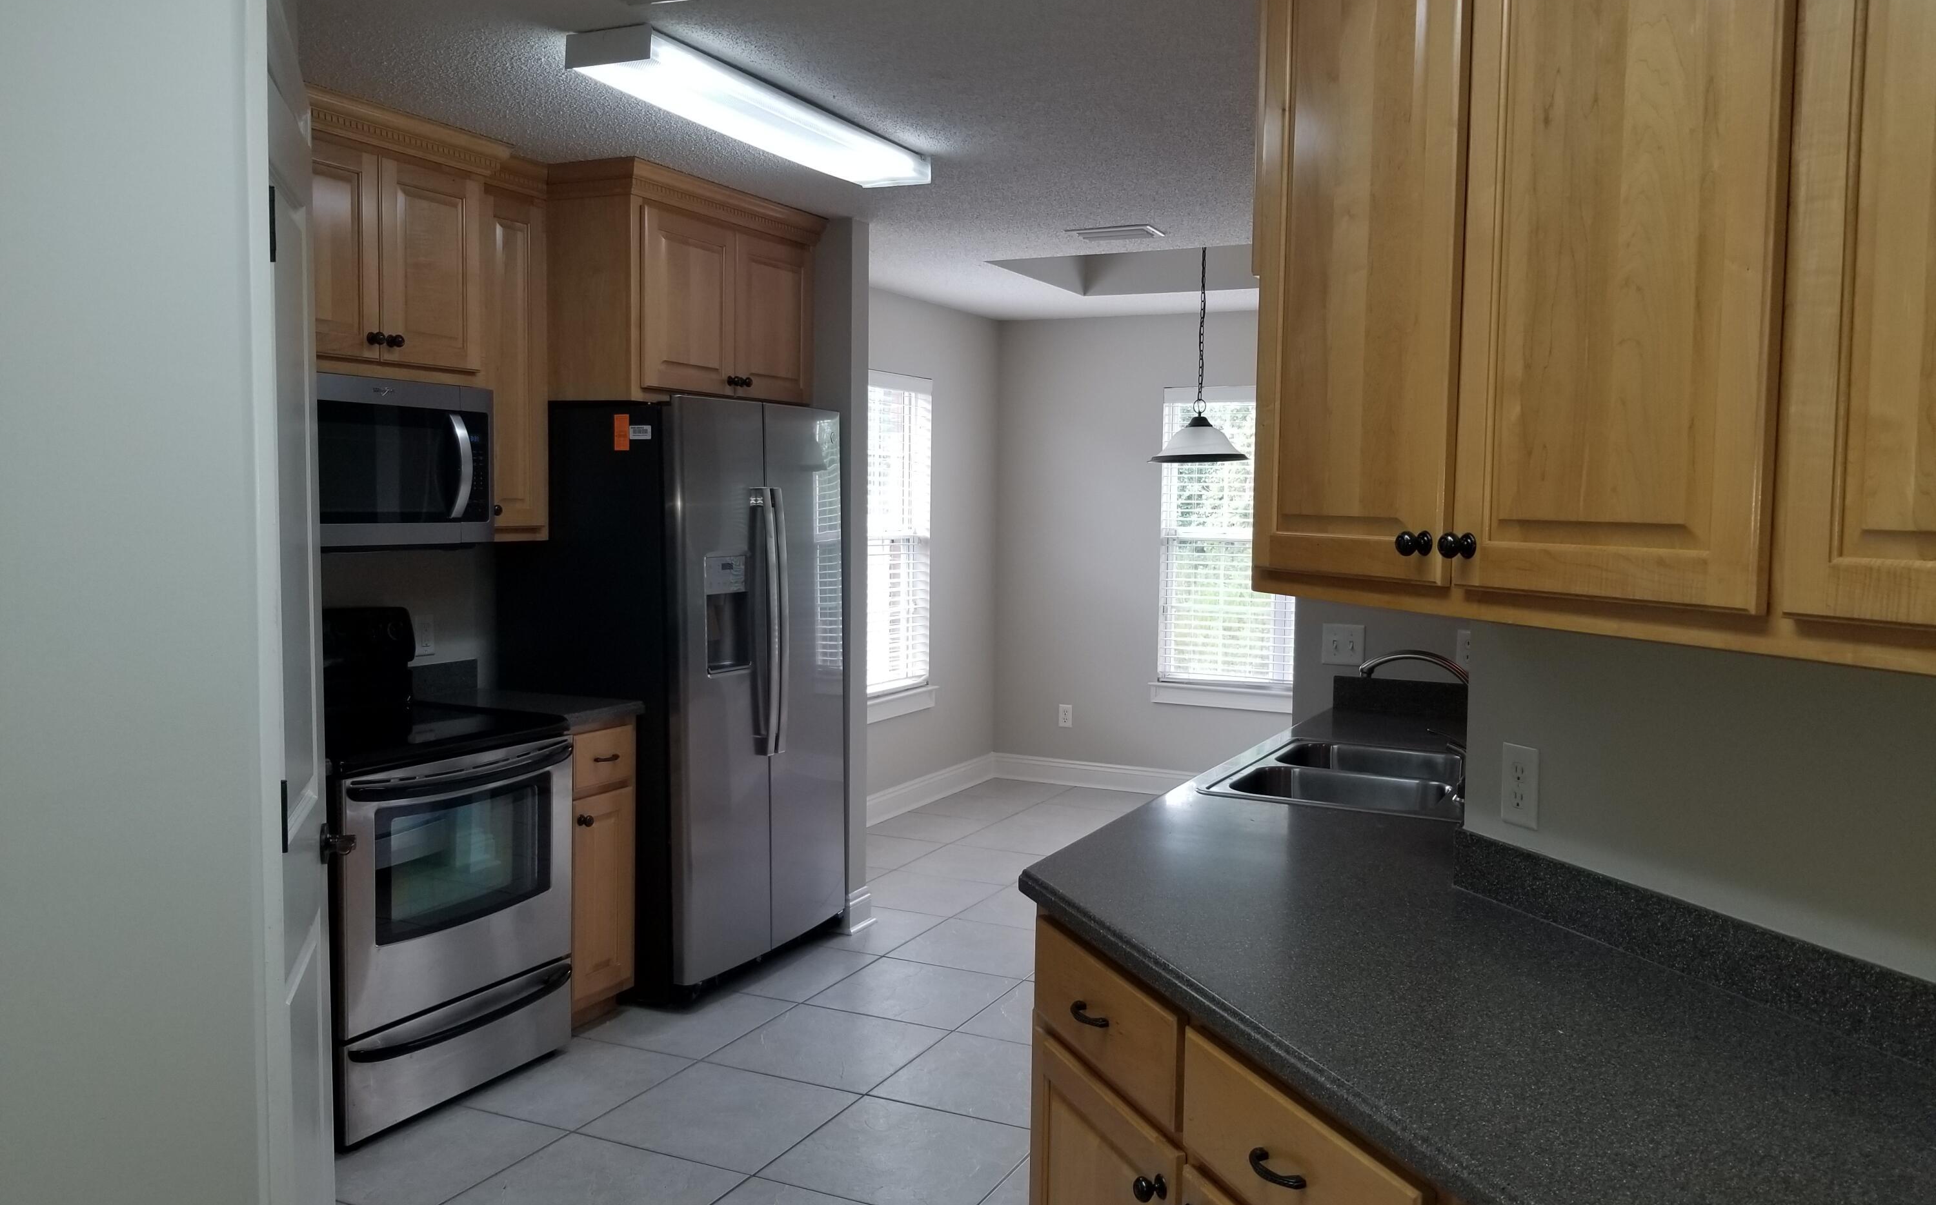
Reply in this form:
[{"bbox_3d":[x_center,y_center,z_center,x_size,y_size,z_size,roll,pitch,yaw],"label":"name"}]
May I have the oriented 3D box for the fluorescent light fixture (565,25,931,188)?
[{"bbox_3d":[-0.466,-1.168,3.530,0.205,0.075,1.245,2,4,26],"label":"fluorescent light fixture"}]

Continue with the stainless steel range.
[{"bbox_3d":[-1.494,0.633,3.700,0.705,1.185,0.760,2,4,26],"label":"stainless steel range"}]

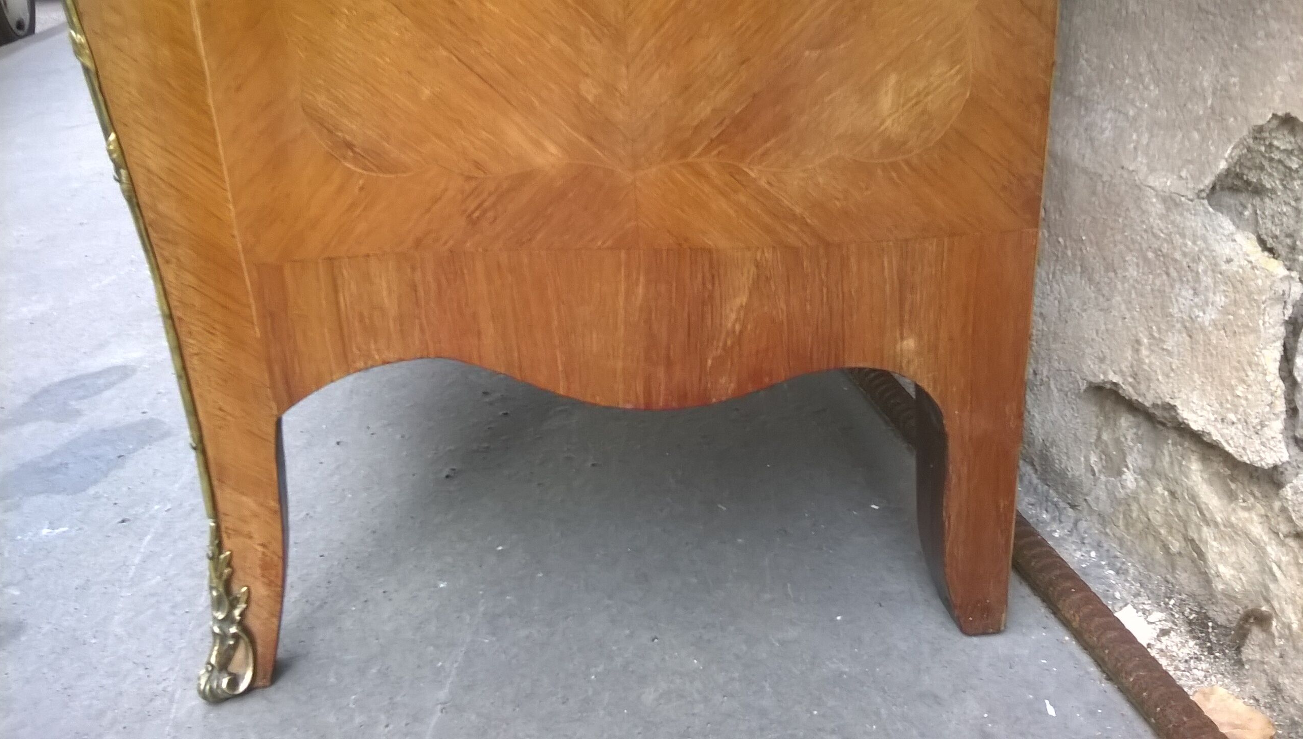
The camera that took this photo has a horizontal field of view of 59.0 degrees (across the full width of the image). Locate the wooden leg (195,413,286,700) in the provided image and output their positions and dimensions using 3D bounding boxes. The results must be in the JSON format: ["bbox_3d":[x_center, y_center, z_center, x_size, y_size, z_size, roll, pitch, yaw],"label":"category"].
[{"bbox_3d":[-0.228,0.100,0.627,0.056,0.164,0.046,-4,20,-6],"label":"wooden leg"}]

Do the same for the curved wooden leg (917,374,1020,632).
[{"bbox_3d":[0.179,0.074,0.672,0.056,0.162,0.049,-4,20,-6],"label":"curved wooden leg"}]

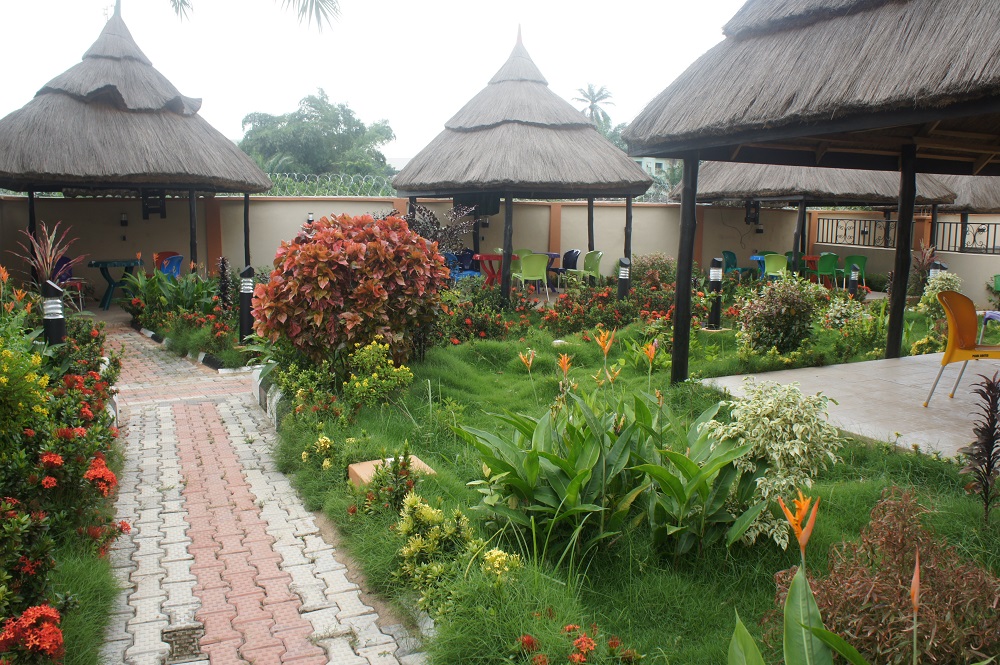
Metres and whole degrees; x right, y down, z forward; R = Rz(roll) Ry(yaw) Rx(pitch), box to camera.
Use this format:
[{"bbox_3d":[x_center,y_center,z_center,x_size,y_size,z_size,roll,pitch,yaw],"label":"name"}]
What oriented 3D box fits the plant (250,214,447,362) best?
[{"bbox_3d":[-1.357,-0.329,6.850,1.720,1.420,1.600,-1,8,-11],"label":"plant"}]

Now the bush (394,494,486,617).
[{"bbox_3d":[-0.236,0.859,2.981,0.340,0.421,0.330,0,8,-4],"label":"bush"}]

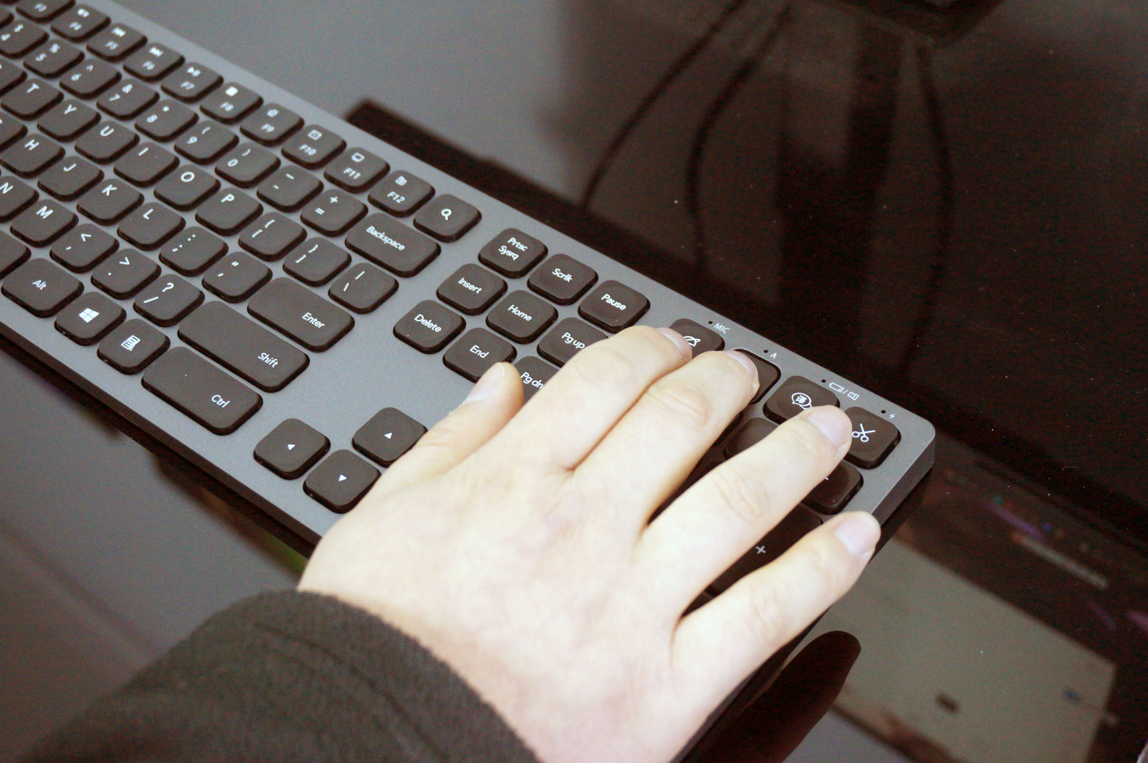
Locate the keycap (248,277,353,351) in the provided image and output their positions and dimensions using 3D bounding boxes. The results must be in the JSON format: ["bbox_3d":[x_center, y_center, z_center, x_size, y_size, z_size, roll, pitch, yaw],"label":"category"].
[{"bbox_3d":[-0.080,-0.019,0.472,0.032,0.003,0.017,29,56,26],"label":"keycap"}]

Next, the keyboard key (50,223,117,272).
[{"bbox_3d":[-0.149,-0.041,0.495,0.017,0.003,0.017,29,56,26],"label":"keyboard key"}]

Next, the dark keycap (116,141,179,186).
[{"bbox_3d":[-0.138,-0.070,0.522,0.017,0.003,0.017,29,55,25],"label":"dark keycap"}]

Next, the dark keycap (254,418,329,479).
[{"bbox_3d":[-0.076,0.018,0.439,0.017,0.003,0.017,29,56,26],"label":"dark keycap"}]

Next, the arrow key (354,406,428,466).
[{"bbox_3d":[-0.050,0.015,0.443,0.017,0.003,0.017,29,55,25],"label":"arrow key"}]

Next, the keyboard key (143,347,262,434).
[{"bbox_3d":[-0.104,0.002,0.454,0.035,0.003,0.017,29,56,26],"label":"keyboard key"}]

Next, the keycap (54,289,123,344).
[{"bbox_3d":[-0.142,-0.019,0.476,0.017,0.003,0.017,29,55,25],"label":"keycap"}]

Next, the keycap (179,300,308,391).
[{"bbox_3d":[-0.095,-0.010,0.467,0.041,0.003,0.017,29,55,25],"label":"keycap"}]

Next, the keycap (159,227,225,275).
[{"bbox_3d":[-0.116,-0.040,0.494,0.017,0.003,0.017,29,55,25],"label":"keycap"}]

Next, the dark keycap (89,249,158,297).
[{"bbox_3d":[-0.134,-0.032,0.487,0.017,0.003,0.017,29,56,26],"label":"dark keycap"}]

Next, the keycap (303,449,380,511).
[{"bbox_3d":[-0.062,0.026,0.433,0.017,0.003,0.017,29,55,25],"label":"keycap"}]

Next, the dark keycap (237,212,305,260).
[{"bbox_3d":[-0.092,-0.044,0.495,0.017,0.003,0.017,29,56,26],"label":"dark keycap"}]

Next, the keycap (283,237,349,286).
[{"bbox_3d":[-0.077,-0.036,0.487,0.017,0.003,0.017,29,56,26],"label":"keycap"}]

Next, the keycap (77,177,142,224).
[{"bbox_3d":[-0.146,-0.056,0.510,0.017,0.003,0.017,29,55,25],"label":"keycap"}]

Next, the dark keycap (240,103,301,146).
[{"bbox_3d":[-0.100,-0.084,0.534,0.017,0.003,0.017,29,55,25],"label":"dark keycap"}]

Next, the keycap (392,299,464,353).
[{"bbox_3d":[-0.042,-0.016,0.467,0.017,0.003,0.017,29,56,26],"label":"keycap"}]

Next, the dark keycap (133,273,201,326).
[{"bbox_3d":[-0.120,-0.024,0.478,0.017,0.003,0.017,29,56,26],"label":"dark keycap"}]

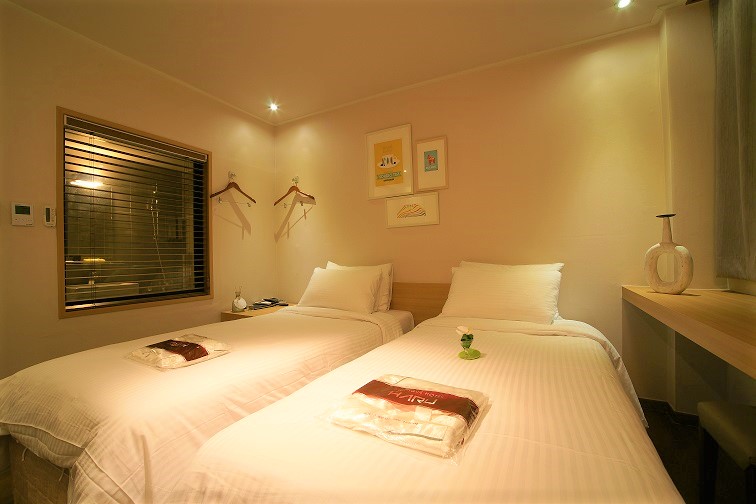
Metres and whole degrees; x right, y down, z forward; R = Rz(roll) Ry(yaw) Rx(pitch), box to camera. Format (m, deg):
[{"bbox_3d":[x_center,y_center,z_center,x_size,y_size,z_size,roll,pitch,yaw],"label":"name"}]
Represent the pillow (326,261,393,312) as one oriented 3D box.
[{"bbox_3d":[-0.181,0.270,2.795,0.645,0.395,0.130,-2,-14,27],"label":"pillow"}]

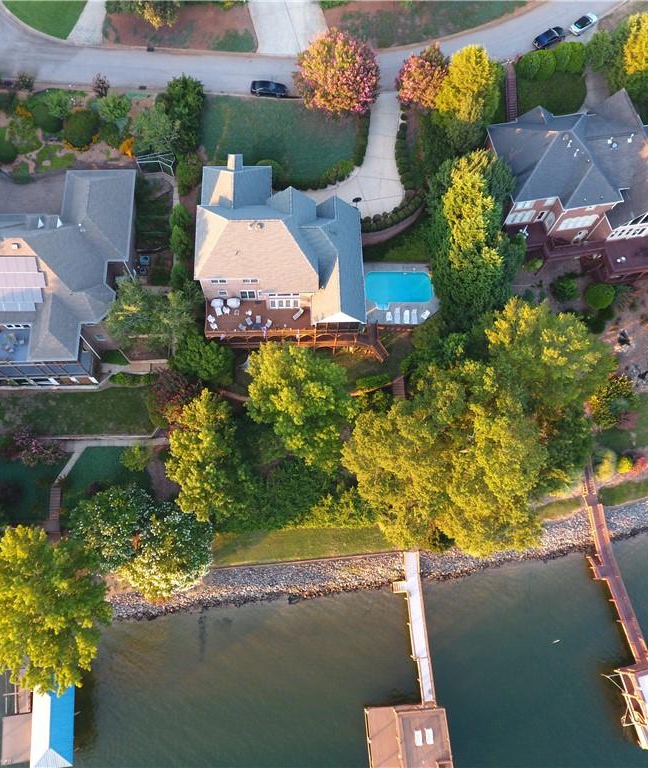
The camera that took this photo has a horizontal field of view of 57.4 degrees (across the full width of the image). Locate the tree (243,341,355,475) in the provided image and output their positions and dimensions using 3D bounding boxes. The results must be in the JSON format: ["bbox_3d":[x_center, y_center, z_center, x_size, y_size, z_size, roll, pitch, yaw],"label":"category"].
[{"bbox_3d":[-2.415,2.828,64.015,11.400,13.000,12.500,1,69,-2],"label":"tree"}]

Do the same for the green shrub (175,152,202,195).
[{"bbox_3d":[-16.930,-26.300,73.970,3.420,4.500,4.860,1,70,-2],"label":"green shrub"}]

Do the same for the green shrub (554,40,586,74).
[{"bbox_3d":[33.201,-43.986,79.709,4.050,3.000,4.400,1,69,-2],"label":"green shrub"}]

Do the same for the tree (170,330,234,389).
[{"bbox_3d":[-14.500,-2.960,70.960,7.550,6.000,6.870,1,70,-2],"label":"tree"}]

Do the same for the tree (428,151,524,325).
[{"bbox_3d":[16.770,-16.160,66.620,9.860,17.000,18.420,1,70,-2],"label":"tree"}]

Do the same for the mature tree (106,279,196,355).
[{"bbox_3d":[-18.737,-6.960,64.783,9.751,7.800,8.846,0,70,0],"label":"mature tree"}]

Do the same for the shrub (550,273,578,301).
[{"bbox_3d":[30.406,-12.206,74.823,3.300,2.700,3.300,1,69,-2],"label":"shrub"}]

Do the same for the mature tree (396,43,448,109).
[{"bbox_3d":[12.380,-38.730,74.880,6.600,6.800,8.010,1,70,-2],"label":"mature tree"}]

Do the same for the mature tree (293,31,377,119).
[{"bbox_3d":[1.521,-38.298,74.202,10.200,9.000,10.800,1,69,-2],"label":"mature tree"}]

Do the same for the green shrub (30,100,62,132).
[{"bbox_3d":[-35.116,-33.862,74.897,3.650,2.900,3.800,1,69,-2],"label":"green shrub"}]

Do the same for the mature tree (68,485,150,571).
[{"bbox_3d":[-22.257,15.133,62.362,8.245,7.200,8.719,0,70,0],"label":"mature tree"}]

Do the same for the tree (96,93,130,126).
[{"bbox_3d":[-26.297,-34.194,74.224,4.059,4.000,4.258,0,70,0],"label":"tree"}]

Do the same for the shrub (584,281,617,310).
[{"bbox_3d":[32.229,-10.205,68.979,3.555,2.300,3.460,0,70,0],"label":"shrub"}]

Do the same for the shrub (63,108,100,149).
[{"bbox_3d":[-30.262,-31.782,73.883,4.400,3.700,5.000,1,69,-2],"label":"shrub"}]

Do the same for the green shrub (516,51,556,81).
[{"bbox_3d":[28.405,-42.581,79.102,5.100,2.800,4.100,1,69,-2],"label":"green shrub"}]

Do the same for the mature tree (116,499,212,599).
[{"bbox_3d":[-16.229,17.343,61.487,9.464,7.800,9.690,0,70,0],"label":"mature tree"}]

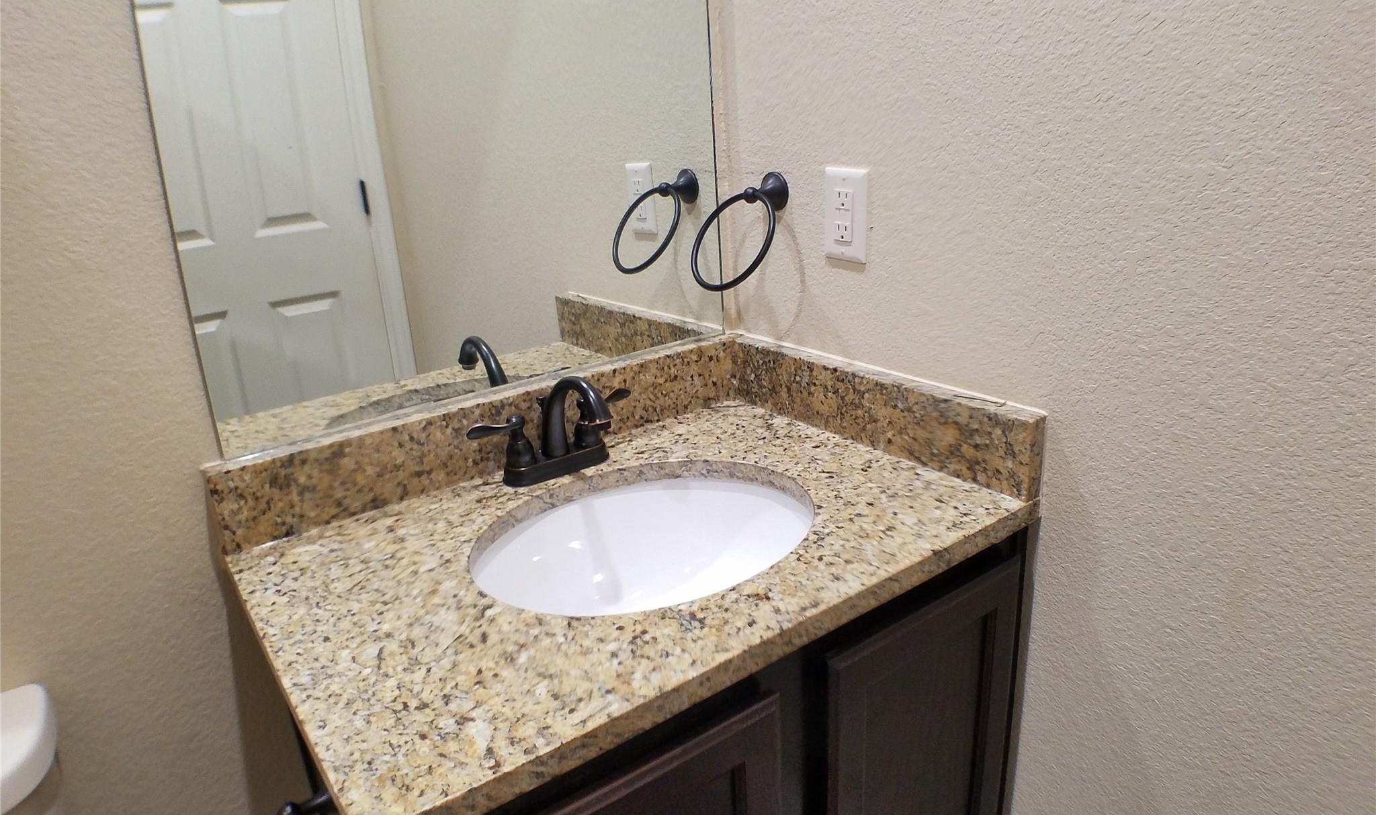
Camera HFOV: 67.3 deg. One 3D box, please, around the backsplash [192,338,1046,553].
[{"bbox_3d":[-0.067,0.086,1.180,0.777,0.099,0.549,-16,23,-34],"label":"backsplash"}]

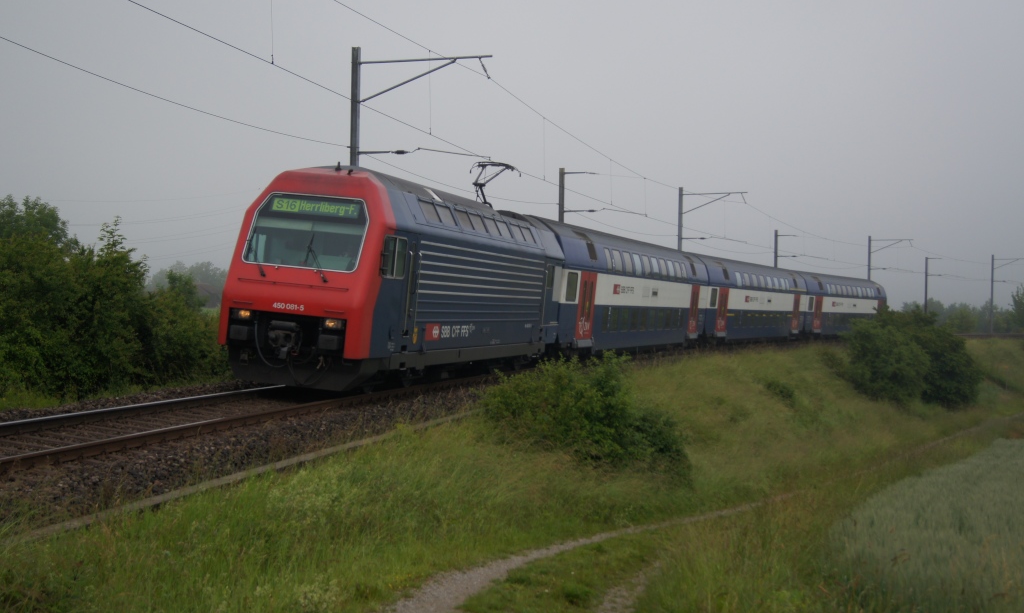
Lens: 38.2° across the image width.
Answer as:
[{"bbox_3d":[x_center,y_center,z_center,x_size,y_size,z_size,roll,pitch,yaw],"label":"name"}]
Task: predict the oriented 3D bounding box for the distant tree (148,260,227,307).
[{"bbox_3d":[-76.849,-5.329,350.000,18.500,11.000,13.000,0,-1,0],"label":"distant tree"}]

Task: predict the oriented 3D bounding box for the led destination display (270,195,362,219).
[{"bbox_3d":[-3.642,-1.847,27.607,1.760,0.290,0.120,6,-9,13],"label":"led destination display"}]

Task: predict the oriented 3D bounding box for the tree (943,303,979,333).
[{"bbox_3d":[59.177,1.583,195.000,4.800,4.300,4.500,0,-1,0],"label":"tree"}]

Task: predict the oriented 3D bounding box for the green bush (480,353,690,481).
[{"bbox_3d":[1.477,2.211,29.700,4.100,2.500,3.000,0,-1,0],"label":"green bush"}]

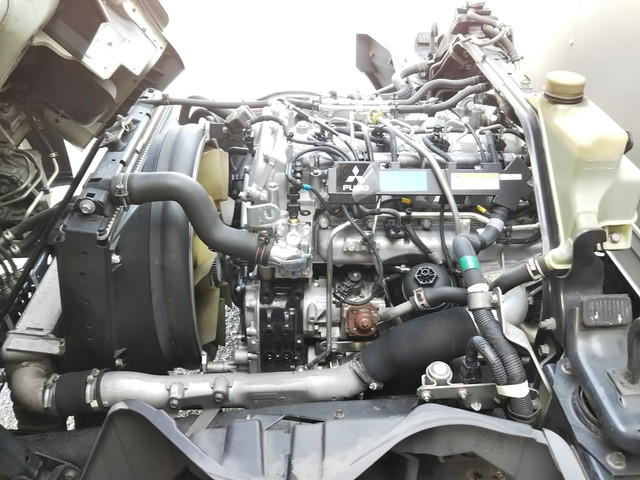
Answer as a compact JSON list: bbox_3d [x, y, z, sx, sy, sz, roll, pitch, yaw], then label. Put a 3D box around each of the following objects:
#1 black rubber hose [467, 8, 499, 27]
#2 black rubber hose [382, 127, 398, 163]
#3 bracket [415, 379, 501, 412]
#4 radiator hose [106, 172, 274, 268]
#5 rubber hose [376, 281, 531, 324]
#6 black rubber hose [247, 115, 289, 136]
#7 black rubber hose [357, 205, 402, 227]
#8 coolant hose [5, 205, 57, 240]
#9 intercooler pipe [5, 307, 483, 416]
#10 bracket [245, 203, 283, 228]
[{"bbox_3d":[0.396,-0.541,1.350,0.078,0.037,0.040,0,36,0],"label":"black rubber hose"},{"bbox_3d":[0.122,-0.165,0.960,0.028,0.052,0.050,0,36,0],"label":"black rubber hose"},{"bbox_3d":[0.206,0.230,0.820,0.130,0.055,0.040,0,36,0],"label":"bracket"},{"bbox_3d":[-0.211,-0.037,0.950,0.250,0.130,0.105,0,36,0],"label":"radiator hose"},{"bbox_3d":[0.207,0.099,0.880,0.235,0.055,0.058,0,36,0],"label":"rubber hose"},{"bbox_3d":[-0.098,-0.213,1.030,0.080,0.035,0.035,0,36,0],"label":"black rubber hose"},{"bbox_3d":[0.100,-0.041,0.930,0.077,0.036,0.035,0,36,0],"label":"black rubber hose"},{"bbox_3d":[-0.564,-0.034,1.080,0.095,0.052,0.055,0,36,0],"label":"coolant hose"},{"bbox_3d":[-0.130,0.204,0.945,0.775,0.185,0.115,0,36,0],"label":"intercooler pipe"},{"bbox_3d":[-0.099,-0.043,0.970,0.067,0.050,0.030,0,36,0],"label":"bracket"}]

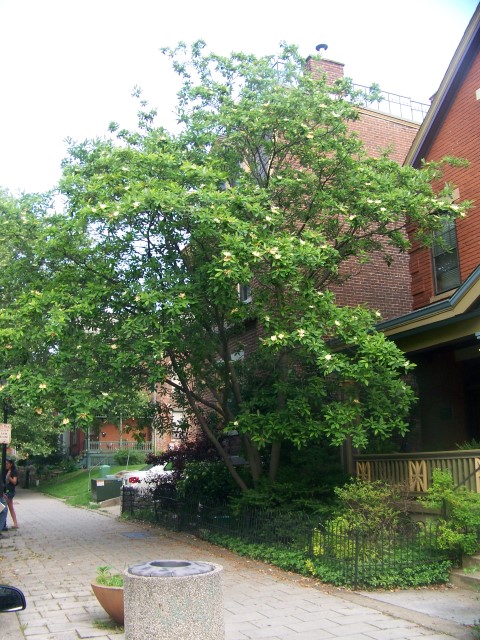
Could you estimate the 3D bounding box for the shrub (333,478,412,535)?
[{"bbox_3d":[2.007,2.953,9.800,1.100,1.100,1.150,-1,-13,0],"label":"shrub"}]

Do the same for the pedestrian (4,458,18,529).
[{"bbox_3d":[-5.464,4.140,15.522,0.400,1.600,0.450,2,-13,-11],"label":"pedestrian"}]

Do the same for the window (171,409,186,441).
[{"bbox_3d":[-4.372,7.450,46.000,1.100,2.150,0.180,5,-14,-24],"label":"window"}]

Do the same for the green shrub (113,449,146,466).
[{"bbox_3d":[-7.615,9.562,45.000,2.300,1.250,1.900,5,-14,-24],"label":"green shrub"}]

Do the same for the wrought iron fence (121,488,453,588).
[{"bbox_3d":[-0.400,4.156,13.631,1.350,0.960,12.100,5,-14,-24],"label":"wrought iron fence"}]

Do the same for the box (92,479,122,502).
[{"bbox_3d":[-4.950,6.382,24.163,0.910,0.840,0.900,5,-14,-24],"label":"box"}]

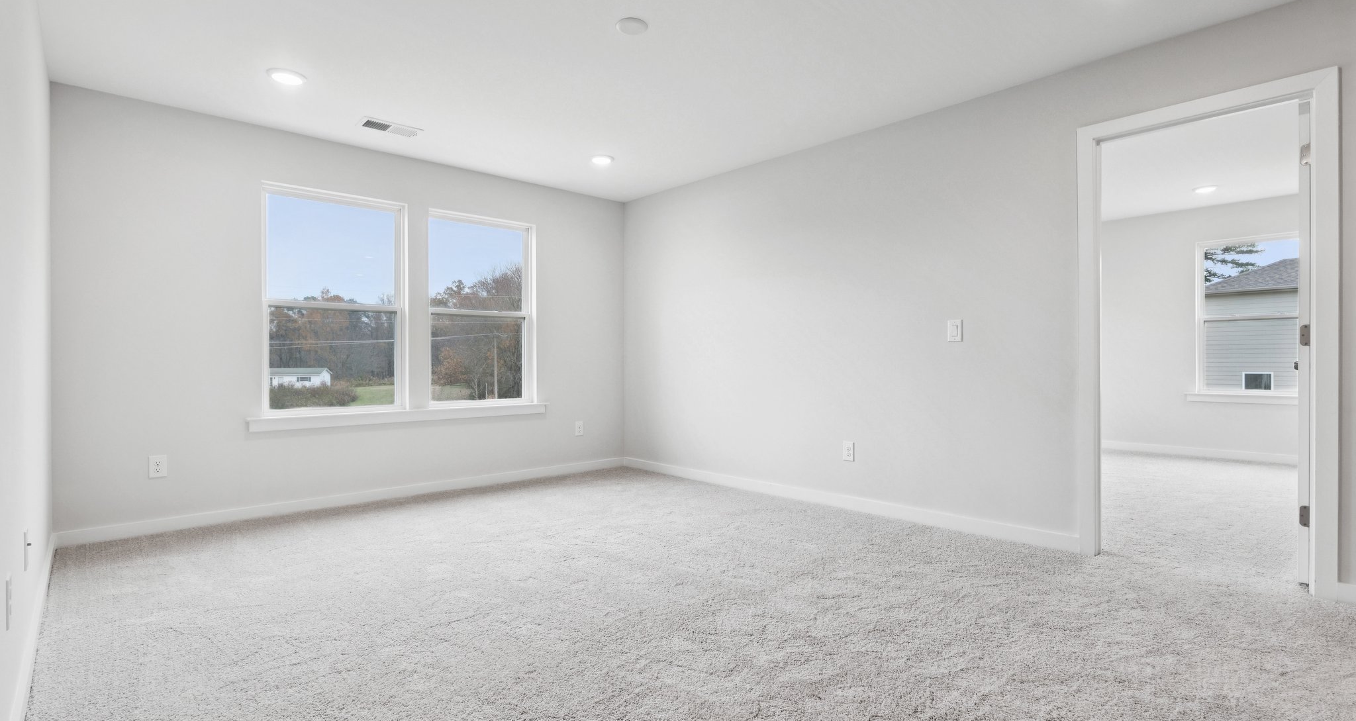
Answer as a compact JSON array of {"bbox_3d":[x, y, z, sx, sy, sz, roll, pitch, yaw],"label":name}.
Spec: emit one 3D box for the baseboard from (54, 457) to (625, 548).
[{"bbox_3d":[-1.882,0.930,4.350,3.662,0.089,0.016,0,0,-41],"label":"baseboard"}]

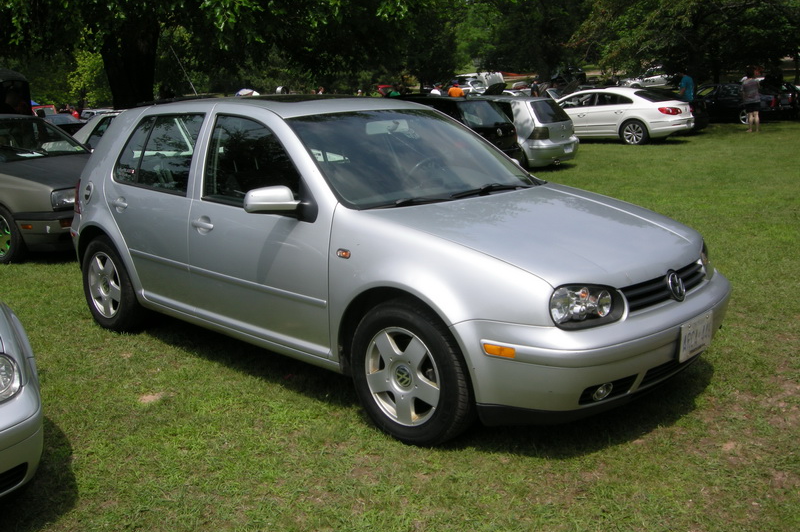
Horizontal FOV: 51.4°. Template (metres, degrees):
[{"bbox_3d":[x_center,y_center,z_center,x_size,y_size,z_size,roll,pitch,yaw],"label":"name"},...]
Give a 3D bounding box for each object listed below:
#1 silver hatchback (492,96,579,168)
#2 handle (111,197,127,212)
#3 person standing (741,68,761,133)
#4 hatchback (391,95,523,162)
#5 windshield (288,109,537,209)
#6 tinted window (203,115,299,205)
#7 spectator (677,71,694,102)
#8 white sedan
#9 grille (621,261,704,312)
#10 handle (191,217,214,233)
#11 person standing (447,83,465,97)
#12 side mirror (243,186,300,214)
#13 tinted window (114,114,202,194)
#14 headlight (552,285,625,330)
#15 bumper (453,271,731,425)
[{"bbox_3d":[1.640,-2.830,17.450,4.150,1.440,1.735,9,14,38],"label":"silver hatchback"},{"bbox_3d":[-1.630,-0.351,4.787,0.190,0.075,0.055,10,16,42],"label":"handle"},{"bbox_3d":[9.733,-4.582,23.069,0.500,1.740,0.360,2,11,12],"label":"person standing"},{"bbox_3d":[0.170,-2.293,14.951,4.170,1.450,1.740,10,16,42],"label":"hatchback"},{"bbox_3d":[0.078,-0.601,4.307,1.400,0.120,0.879,-12,46,-45],"label":"windshield"},{"bbox_3d":[-0.700,-0.508,4.020,0.900,0.450,0.070,11,-8,42],"label":"tinted window"},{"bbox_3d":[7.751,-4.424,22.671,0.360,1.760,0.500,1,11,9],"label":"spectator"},{"bbox_3d":[5.272,-3.945,21.734,4.800,1.420,1.855,9,15,38],"label":"white sedan"},{"bbox_3d":[1.099,0.073,3.404,0.120,0.125,0.740,11,16,42],"label":"grille"},{"bbox_3d":[-1.016,-0.208,4.224,0.200,0.075,0.055,10,16,42],"label":"handle"},{"bbox_3d":[1.824,-5.131,27.178,0.550,1.750,0.360,-2,12,-5],"label":"person standing"},{"bbox_3d":[-0.592,-0.299,3.787,0.130,0.130,0.240,10,16,42],"label":"side mirror"},{"bbox_3d":[-1.358,-0.647,4.680,0.830,0.450,0.060,10,-8,42],"label":"tinted window"},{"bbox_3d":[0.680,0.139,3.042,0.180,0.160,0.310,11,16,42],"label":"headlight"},{"bbox_3d":[0.984,0.320,3.568,0.590,0.440,1.710,11,16,42],"label":"bumper"}]

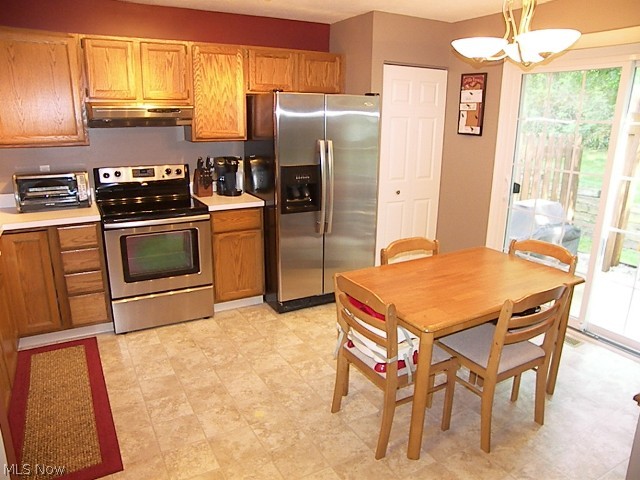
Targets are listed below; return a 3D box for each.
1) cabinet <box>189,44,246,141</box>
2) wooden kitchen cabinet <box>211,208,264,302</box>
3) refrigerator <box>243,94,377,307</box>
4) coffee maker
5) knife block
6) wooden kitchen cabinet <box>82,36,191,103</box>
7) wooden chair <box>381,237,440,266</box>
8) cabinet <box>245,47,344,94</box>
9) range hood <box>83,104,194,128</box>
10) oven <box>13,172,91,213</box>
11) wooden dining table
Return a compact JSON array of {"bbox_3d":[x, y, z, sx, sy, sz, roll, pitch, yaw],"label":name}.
[{"bbox_3d":[-0.863,-1.199,3.658,0.449,0.740,0.325,-8,19,-27],"label":"cabinet"},{"bbox_3d":[-0.802,0.087,3.916,0.457,0.883,0.620,-8,19,-27],"label":"wooden kitchen cabinet"},{"bbox_3d":[-0.102,-0.369,3.957,0.900,1.763,0.838,-8,19,-27],"label":"refrigerator"},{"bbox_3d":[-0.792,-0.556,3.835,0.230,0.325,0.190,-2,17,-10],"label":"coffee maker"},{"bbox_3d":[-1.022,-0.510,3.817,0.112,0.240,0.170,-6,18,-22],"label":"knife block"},{"bbox_3d":[-1.385,-1.266,3.354,0.750,0.445,0.325,-8,19,-27],"label":"wooden kitchen cabinet"},{"bbox_3d":[0.689,0.459,2.785,0.440,0.865,0.480,-8,19,-27],"label":"wooden chair"},{"bbox_3d":[-0.262,-1.468,3.905,0.912,0.350,0.325,-8,19,-27],"label":"cabinet"},{"bbox_3d":[-1.368,-0.961,3.399,0.753,0.165,0.420,-8,19,-27],"label":"range hood"},{"bbox_3d":[-1.981,-0.380,3.324,0.475,0.255,0.280,-8,19,-27],"label":"oven"},{"bbox_3d":[0.792,0.575,2.610,1.204,0.750,0.743,-8,19,-27],"label":"wooden dining table"}]

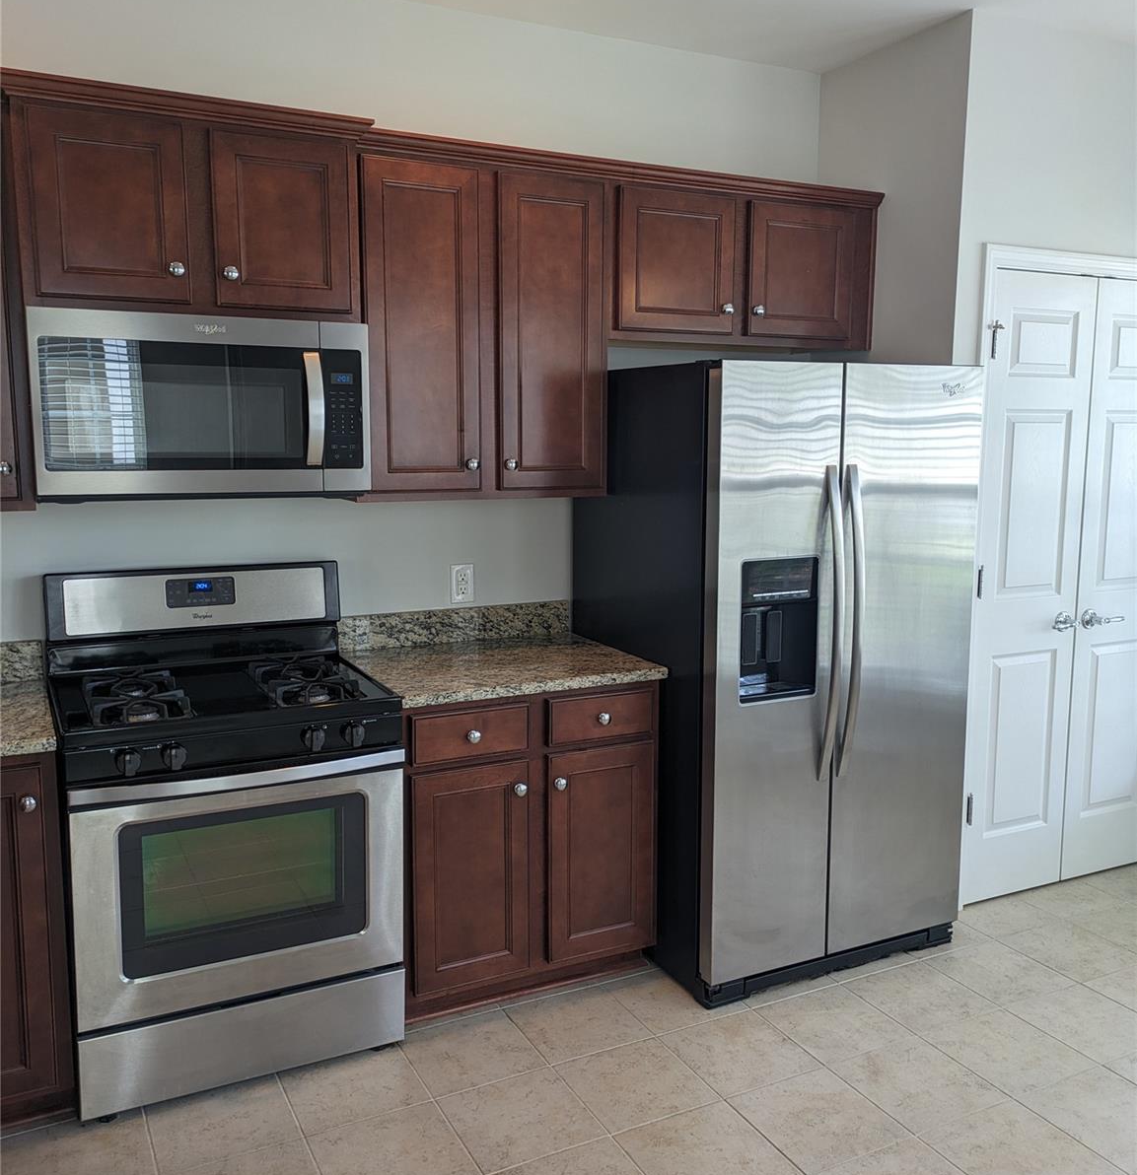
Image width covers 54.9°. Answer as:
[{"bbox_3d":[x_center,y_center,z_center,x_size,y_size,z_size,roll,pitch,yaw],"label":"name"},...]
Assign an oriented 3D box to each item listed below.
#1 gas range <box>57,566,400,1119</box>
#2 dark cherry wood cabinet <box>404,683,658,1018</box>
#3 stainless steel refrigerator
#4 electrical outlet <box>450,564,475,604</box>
[{"bbox_3d":[-0.885,0.573,2.830,0.766,1.195,0.675,-4,9,-26],"label":"gas range"},{"bbox_3d":[-0.212,0.680,3.211,0.760,0.880,0.630,-4,9,-26],"label":"dark cherry wood cabinet"},{"bbox_3d":[0.613,0.216,3.405,0.892,1.748,0.885,-4,9,-26],"label":"stainless steel refrigerator"},{"bbox_3d":[-0.330,-0.011,3.420,0.075,0.120,0.009,-4,9,-26],"label":"electrical outlet"}]

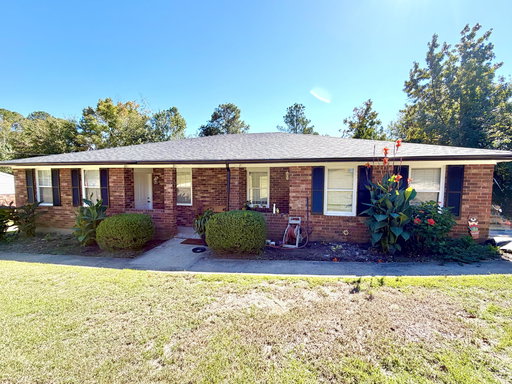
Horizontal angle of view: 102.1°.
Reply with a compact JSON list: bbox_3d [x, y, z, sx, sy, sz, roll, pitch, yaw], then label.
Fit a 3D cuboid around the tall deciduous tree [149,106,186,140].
[{"bbox_3d":[-11.236,-5.096,25.696,5.000,10.800,5.000,1,4,11],"label":"tall deciduous tree"}]

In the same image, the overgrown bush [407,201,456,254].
[{"bbox_3d":[4.255,0.787,5.121,1.020,1.160,0.950,1,4,11],"label":"overgrown bush"}]

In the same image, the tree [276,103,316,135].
[{"bbox_3d":[5.867,-6.486,29.605,5.800,13.000,5.600,1,4,11],"label":"tree"}]

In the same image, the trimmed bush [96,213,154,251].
[{"bbox_3d":[-4.049,1.115,6.599,1.650,0.950,1.250,1,4,11],"label":"trimmed bush"}]

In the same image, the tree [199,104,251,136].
[{"bbox_3d":[-4.259,-5.990,27.636,7.000,12.300,6.600,1,4,11],"label":"tree"}]

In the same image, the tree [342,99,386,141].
[{"bbox_3d":[12.977,-5.322,24.677,5.400,11.400,5.200,1,4,11],"label":"tree"}]

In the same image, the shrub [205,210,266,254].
[{"bbox_3d":[-0.583,1.025,5.841,1.650,1.000,1.150,1,4,11],"label":"shrub"}]

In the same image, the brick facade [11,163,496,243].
[{"bbox_3d":[-1.766,0.290,7.250,16.130,2.360,0.900,1,4,11],"label":"brick facade"}]

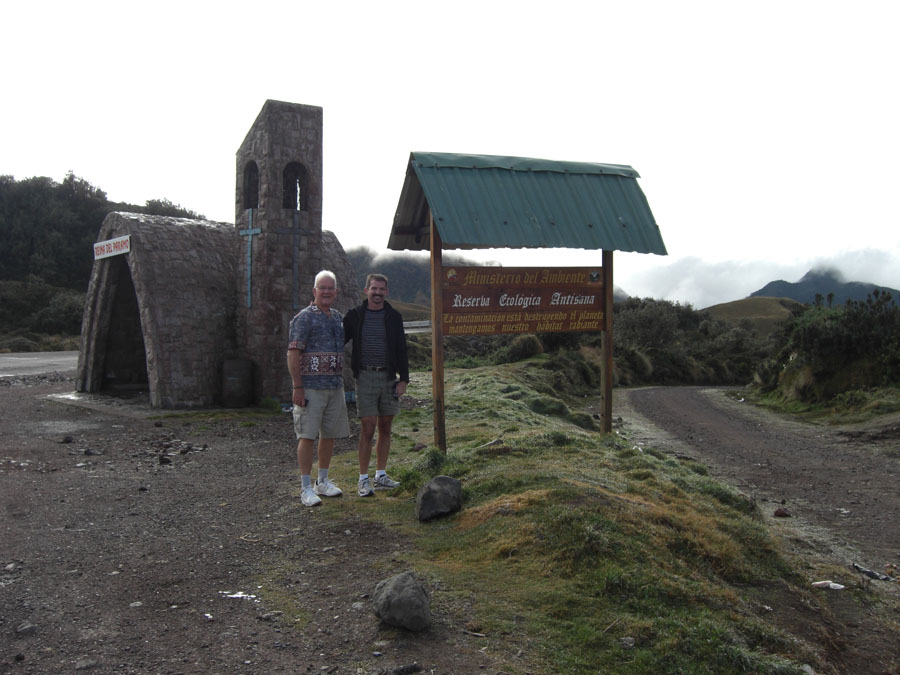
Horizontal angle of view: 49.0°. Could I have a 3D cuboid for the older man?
[{"bbox_3d":[-1.030,0.378,7.870,0.550,1.800,0.400,1,0,-27],"label":"older man"}]

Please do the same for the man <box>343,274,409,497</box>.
[{"bbox_3d":[-0.670,0.384,8.150,0.600,1.790,0.380,0,0,-9],"label":"man"}]

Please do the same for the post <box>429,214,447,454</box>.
[{"bbox_3d":[-0.125,-0.075,9.900,0.085,2.500,0.085,-1,0,-29],"label":"post"}]

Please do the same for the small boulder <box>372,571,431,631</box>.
[{"bbox_3d":[-0.231,1.250,4.720,0.280,0.250,0.260,0,0,-11],"label":"small boulder"}]

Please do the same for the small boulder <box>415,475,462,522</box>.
[{"bbox_3d":[-0.080,1.130,6.950,0.330,0.300,0.300,0,0,-11],"label":"small boulder"}]

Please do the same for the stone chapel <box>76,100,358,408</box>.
[{"bbox_3d":[-4.580,-1.530,20.500,4.600,5.500,5.800,1,0,-35],"label":"stone chapel"}]

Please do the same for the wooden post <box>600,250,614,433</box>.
[{"bbox_3d":[1.716,-0.148,10.800,0.085,2.370,0.085,1,0,-29],"label":"wooden post"}]

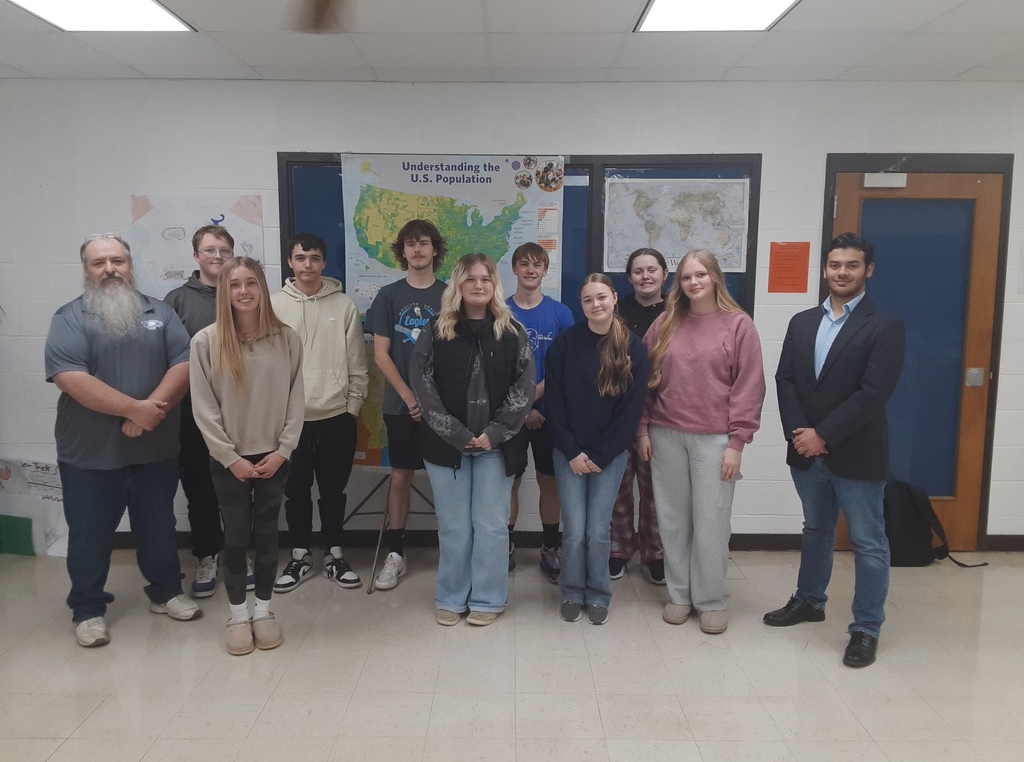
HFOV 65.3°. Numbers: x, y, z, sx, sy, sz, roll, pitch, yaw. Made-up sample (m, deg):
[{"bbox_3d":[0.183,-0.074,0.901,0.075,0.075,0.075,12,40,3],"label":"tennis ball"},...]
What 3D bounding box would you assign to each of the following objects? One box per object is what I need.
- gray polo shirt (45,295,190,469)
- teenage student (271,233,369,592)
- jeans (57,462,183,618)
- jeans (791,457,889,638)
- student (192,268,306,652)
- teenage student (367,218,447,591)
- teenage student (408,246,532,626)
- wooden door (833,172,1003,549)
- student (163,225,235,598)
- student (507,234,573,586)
[{"bbox_3d":[-1.736,-0.002,3.505,0.590,0.755,0.380,-4,8,-28],"label":"gray polo shirt"},{"bbox_3d":[-1.007,0.155,4.069,0.550,1.770,0.370,-2,7,-14],"label":"teenage student"},{"bbox_3d":[-1.748,0.614,3.601,0.520,0.870,0.400,-4,8,-30],"label":"jeans"},{"bbox_3d":[1.412,0.611,3.464,0.420,0.910,0.360,7,9,42],"label":"jeans"},{"bbox_3d":[-1.107,0.306,3.402,0.480,1.635,0.340,-2,7,-18],"label":"student"},{"bbox_3d":[-0.477,0.116,4.095,0.530,1.845,0.370,-1,7,-7],"label":"teenage student"},{"bbox_3d":[-0.177,0.257,3.700,0.560,1.665,0.380,0,7,-4],"label":"teenage student"},{"bbox_3d":[2.236,-0.074,4.520,0.914,2.125,0.045,0,7,0],"label":"wooden door"},{"bbox_3d":[-1.467,0.141,4.026,0.520,1.805,0.370,-2,8,-19],"label":"student"},{"bbox_3d":[0.102,0.155,4.202,0.470,1.745,0.370,0,7,0],"label":"student"}]

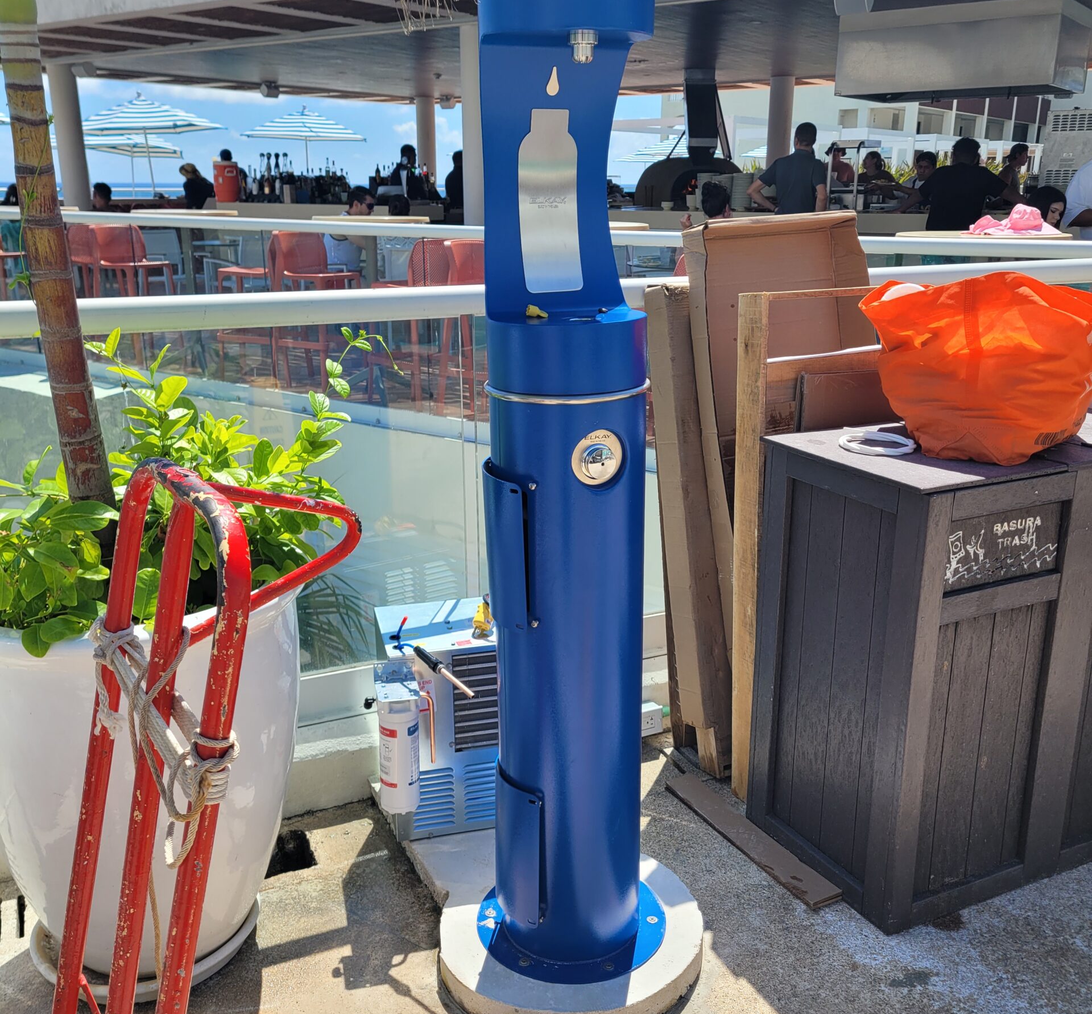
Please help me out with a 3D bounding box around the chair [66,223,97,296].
[{"bbox_3d":[-3.660,-1.705,8.673,0.510,1.040,0.470,10,19,30],"label":"chair"}]

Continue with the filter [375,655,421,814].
[{"bbox_3d":[-0.300,0.481,2.260,0.090,0.317,0.100,-6,18,-20],"label":"filter"}]

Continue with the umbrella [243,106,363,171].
[{"bbox_3d":[-4.581,-6.246,20.938,2.350,2.735,2.350,0,17,0],"label":"umbrella"}]

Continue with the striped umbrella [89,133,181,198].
[{"bbox_3d":[-9.572,-7.608,25.593,2.350,2.700,2.350,0,17,0],"label":"striped umbrella"}]

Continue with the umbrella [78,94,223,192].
[{"bbox_3d":[-5.785,-4.722,16.071,2.350,2.580,2.350,0,17,0],"label":"umbrella"}]

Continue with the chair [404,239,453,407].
[{"bbox_3d":[-0.755,-1.103,6.640,0.470,1.040,0.510,-13,21,-38],"label":"chair"}]

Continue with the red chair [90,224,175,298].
[{"bbox_3d":[-3.150,-1.640,8.453,0.510,1.040,0.470,12,20,34],"label":"red chair"}]

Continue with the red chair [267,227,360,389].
[{"bbox_3d":[-1.510,-1.327,7.398,0.510,1.040,0.470,12,20,34],"label":"red chair"}]

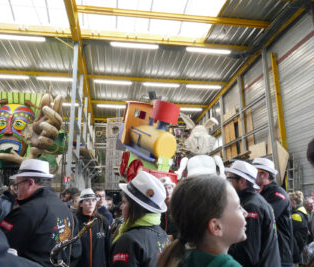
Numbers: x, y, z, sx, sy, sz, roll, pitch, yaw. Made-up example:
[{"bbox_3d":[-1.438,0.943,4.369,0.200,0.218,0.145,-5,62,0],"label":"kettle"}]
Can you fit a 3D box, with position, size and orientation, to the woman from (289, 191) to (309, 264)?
[{"bbox_3d":[1.932,1.603,3.717,0.330,1.620,0.450,-12,-17,39],"label":"woman"}]

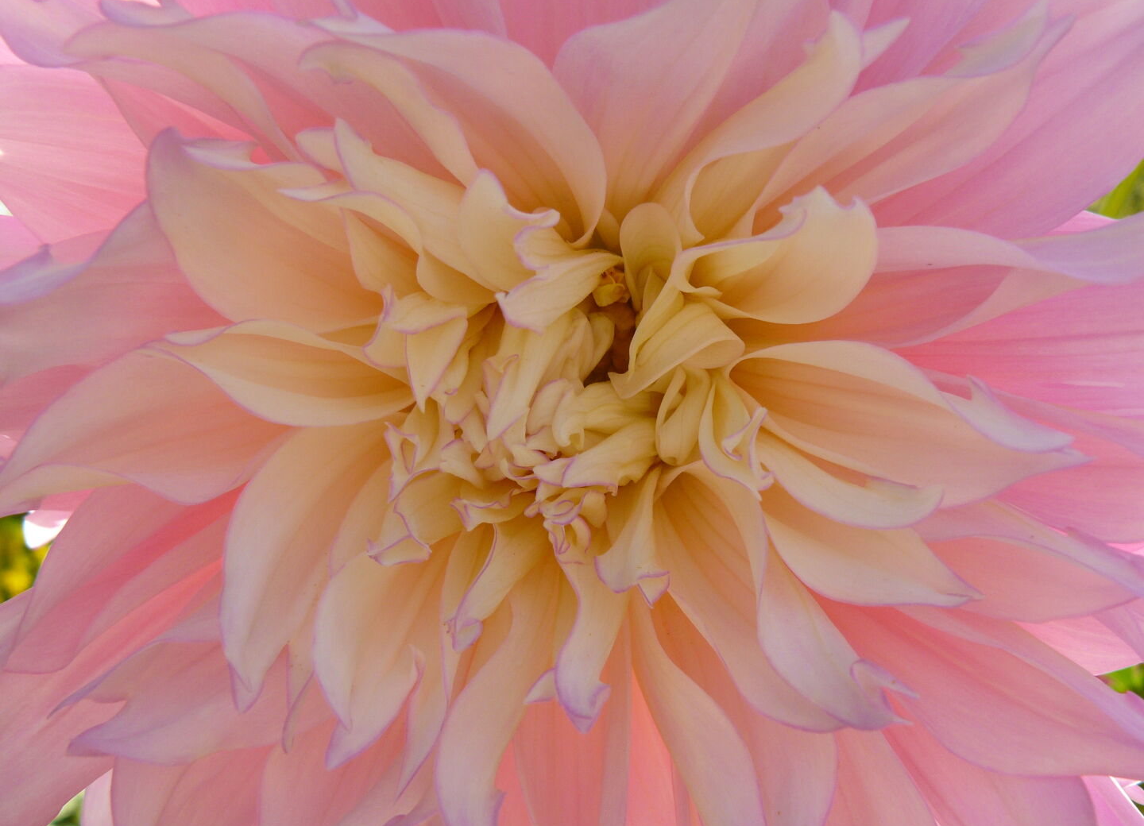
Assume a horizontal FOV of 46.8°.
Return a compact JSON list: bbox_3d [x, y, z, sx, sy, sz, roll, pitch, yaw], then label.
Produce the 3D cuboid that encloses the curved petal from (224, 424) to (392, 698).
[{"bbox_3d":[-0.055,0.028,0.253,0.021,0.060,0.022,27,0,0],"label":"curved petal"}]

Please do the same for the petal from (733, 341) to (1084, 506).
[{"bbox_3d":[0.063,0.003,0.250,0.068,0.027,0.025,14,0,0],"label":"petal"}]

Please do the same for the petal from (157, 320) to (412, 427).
[{"bbox_3d":[-0.054,-0.007,0.250,0.048,0.019,0.020,11,0,0],"label":"petal"}]

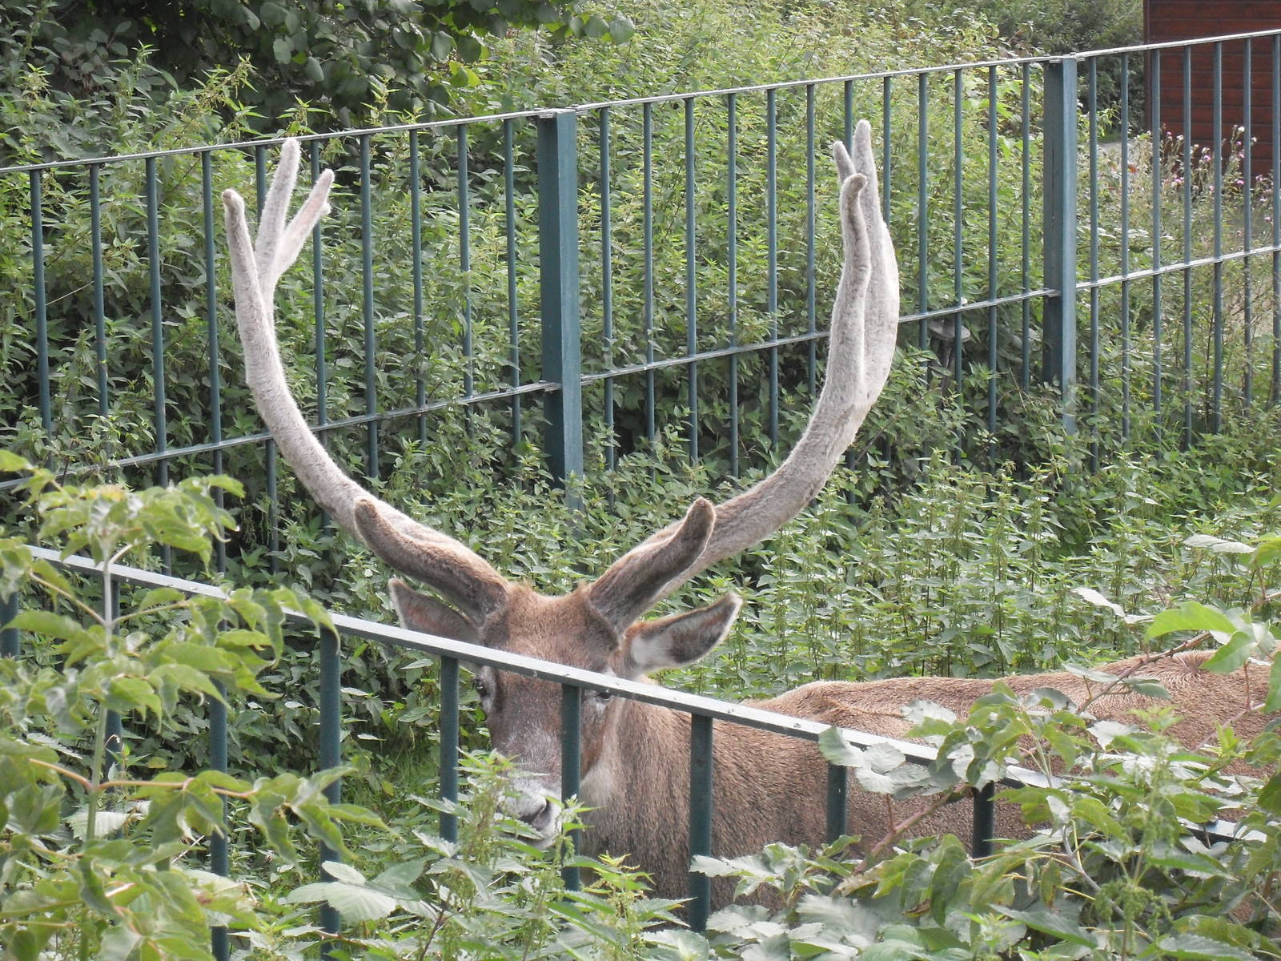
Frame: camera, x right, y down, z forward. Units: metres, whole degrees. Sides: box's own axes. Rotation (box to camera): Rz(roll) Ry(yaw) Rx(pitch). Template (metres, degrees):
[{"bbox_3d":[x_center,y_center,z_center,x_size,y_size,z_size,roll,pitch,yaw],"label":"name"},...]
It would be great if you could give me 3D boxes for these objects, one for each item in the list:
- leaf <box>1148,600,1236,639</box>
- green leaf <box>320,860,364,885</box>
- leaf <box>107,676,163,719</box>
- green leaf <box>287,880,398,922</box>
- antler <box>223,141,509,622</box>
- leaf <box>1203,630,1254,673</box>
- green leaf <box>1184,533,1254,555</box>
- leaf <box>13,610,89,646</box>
[{"bbox_3d":[0.430,0.109,3.200,0.071,0.025,0.045,0,10,0],"label":"leaf"},{"bbox_3d":[-0.257,0.339,3.550,0.038,0.016,0.035,0,10,0],"label":"green leaf"},{"bbox_3d":[-0.437,0.188,3.550,0.048,0.032,0.040,0,10,0],"label":"leaf"},{"bbox_3d":[-0.258,0.363,3.550,0.096,0.026,0.060,0,10,0],"label":"green leaf"},{"bbox_3d":[-0.388,-0.140,5.800,0.410,0.680,0.380,2,10,7],"label":"antler"},{"bbox_3d":[0.458,0.134,3.200,0.043,0.029,0.040,0,10,0],"label":"leaf"},{"bbox_3d":[0.450,0.050,3.200,0.056,0.014,0.040,0,10,0],"label":"green leaf"},{"bbox_3d":[-0.509,0.127,3.550,0.069,0.026,0.045,0,10,0],"label":"leaf"}]

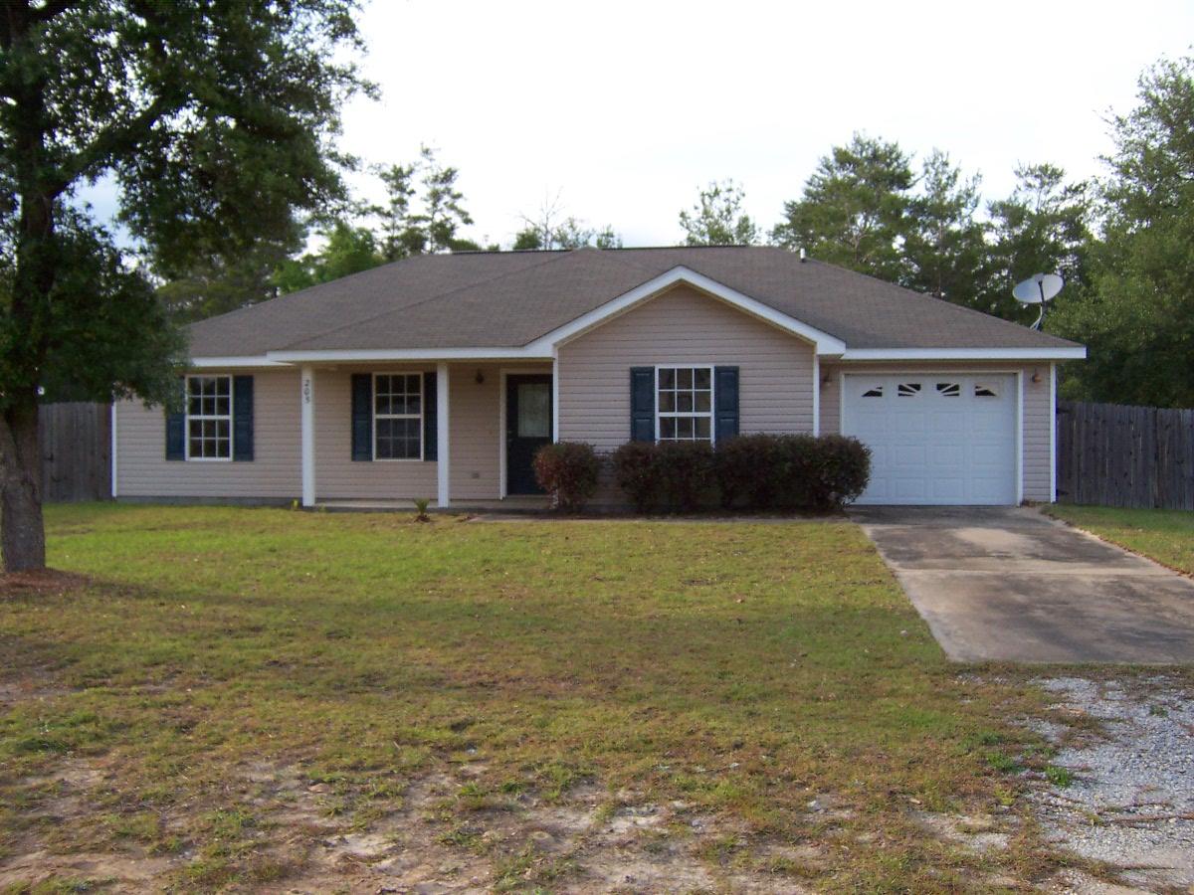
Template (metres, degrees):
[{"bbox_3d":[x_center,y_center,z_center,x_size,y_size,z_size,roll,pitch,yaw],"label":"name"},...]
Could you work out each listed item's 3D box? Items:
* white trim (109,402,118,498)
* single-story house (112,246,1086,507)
[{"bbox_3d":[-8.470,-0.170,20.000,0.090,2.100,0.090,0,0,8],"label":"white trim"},{"bbox_3d":[-0.140,-1.570,22.600,16.500,5.000,10.700,0,0,8],"label":"single-story house"}]

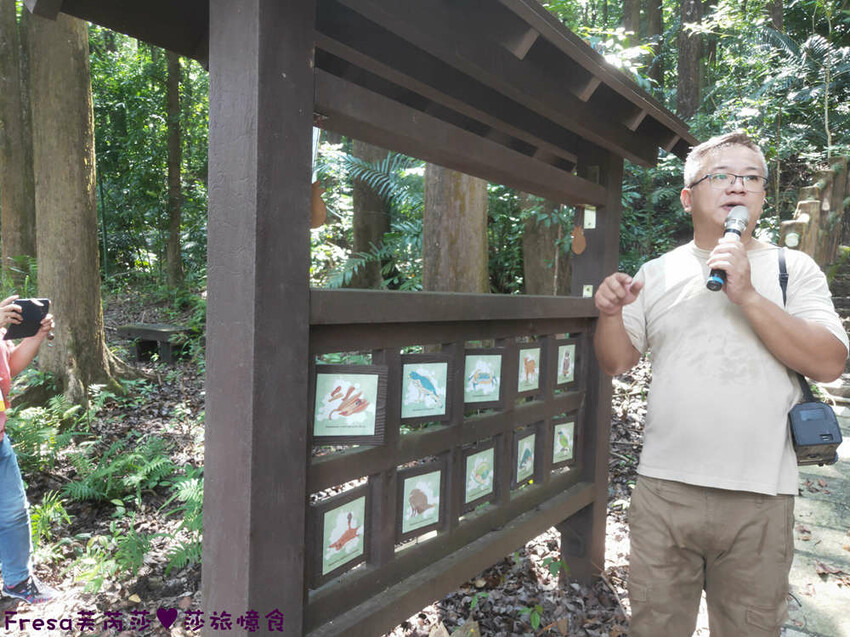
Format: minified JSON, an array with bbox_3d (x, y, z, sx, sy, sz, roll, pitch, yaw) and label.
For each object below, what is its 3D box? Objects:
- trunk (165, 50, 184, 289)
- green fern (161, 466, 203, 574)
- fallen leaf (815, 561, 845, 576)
[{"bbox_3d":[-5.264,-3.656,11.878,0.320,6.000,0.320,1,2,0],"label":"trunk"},{"bbox_3d":[-1.062,0.964,2.720,0.440,0.400,0.420,2,2,0],"label":"green fern"},{"bbox_3d":[1.934,1.193,2.700,0.130,0.035,0.085,3,3,36],"label":"fallen leaf"}]

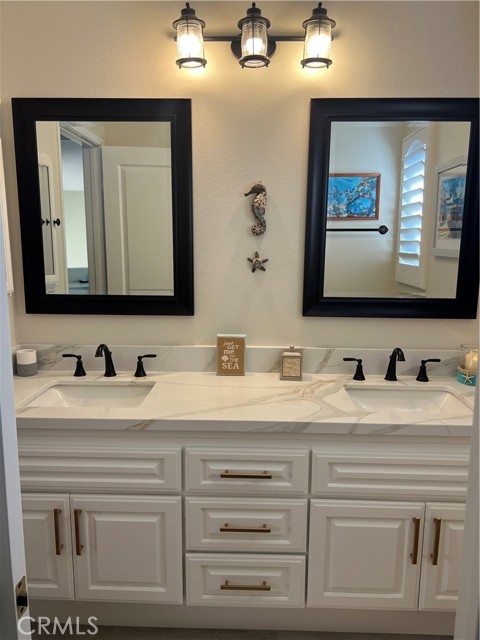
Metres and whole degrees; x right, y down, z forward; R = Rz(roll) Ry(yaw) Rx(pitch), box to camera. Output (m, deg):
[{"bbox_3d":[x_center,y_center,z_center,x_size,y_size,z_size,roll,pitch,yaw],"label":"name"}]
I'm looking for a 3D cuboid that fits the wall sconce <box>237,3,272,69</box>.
[{"bbox_3d":[0.055,-1.031,1.733,0.119,0.208,0.129,1,10,1],"label":"wall sconce"}]

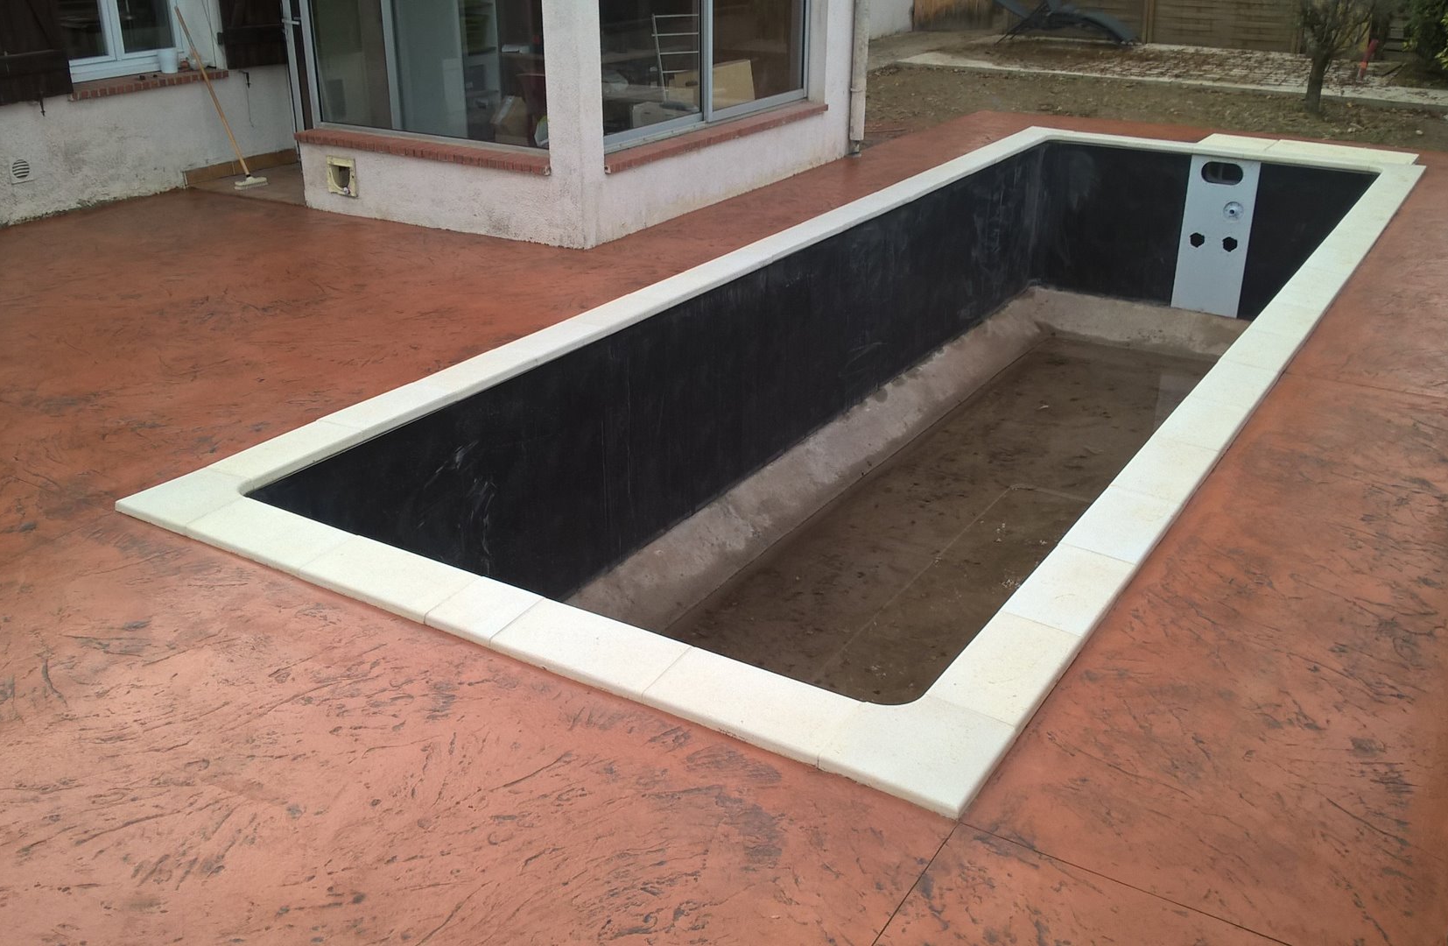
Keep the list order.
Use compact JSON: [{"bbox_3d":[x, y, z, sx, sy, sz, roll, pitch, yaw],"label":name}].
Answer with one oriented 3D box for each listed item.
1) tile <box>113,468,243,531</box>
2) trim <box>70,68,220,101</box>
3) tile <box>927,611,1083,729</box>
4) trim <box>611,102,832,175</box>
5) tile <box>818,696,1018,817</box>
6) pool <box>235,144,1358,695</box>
[{"bbox_3d":[-1.748,0.095,4.432,0.356,0.040,0.351,14,28,29],"label":"tile"},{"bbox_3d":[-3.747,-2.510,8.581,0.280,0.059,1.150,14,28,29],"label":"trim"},{"bbox_3d":[0.739,0.524,3.494,0.254,0.040,0.505,14,28,29],"label":"tile"},{"bbox_3d":[-0.051,-2.165,8.520,0.236,0.058,2.646,14,28,29],"label":"trim"},{"bbox_3d":[0.465,0.662,3.182,0.359,0.040,0.360,14,28,29],"label":"tile"},{"bbox_3d":[1.535,-0.335,7.322,2.467,1.555,8.108,14,28,29],"label":"pool"}]

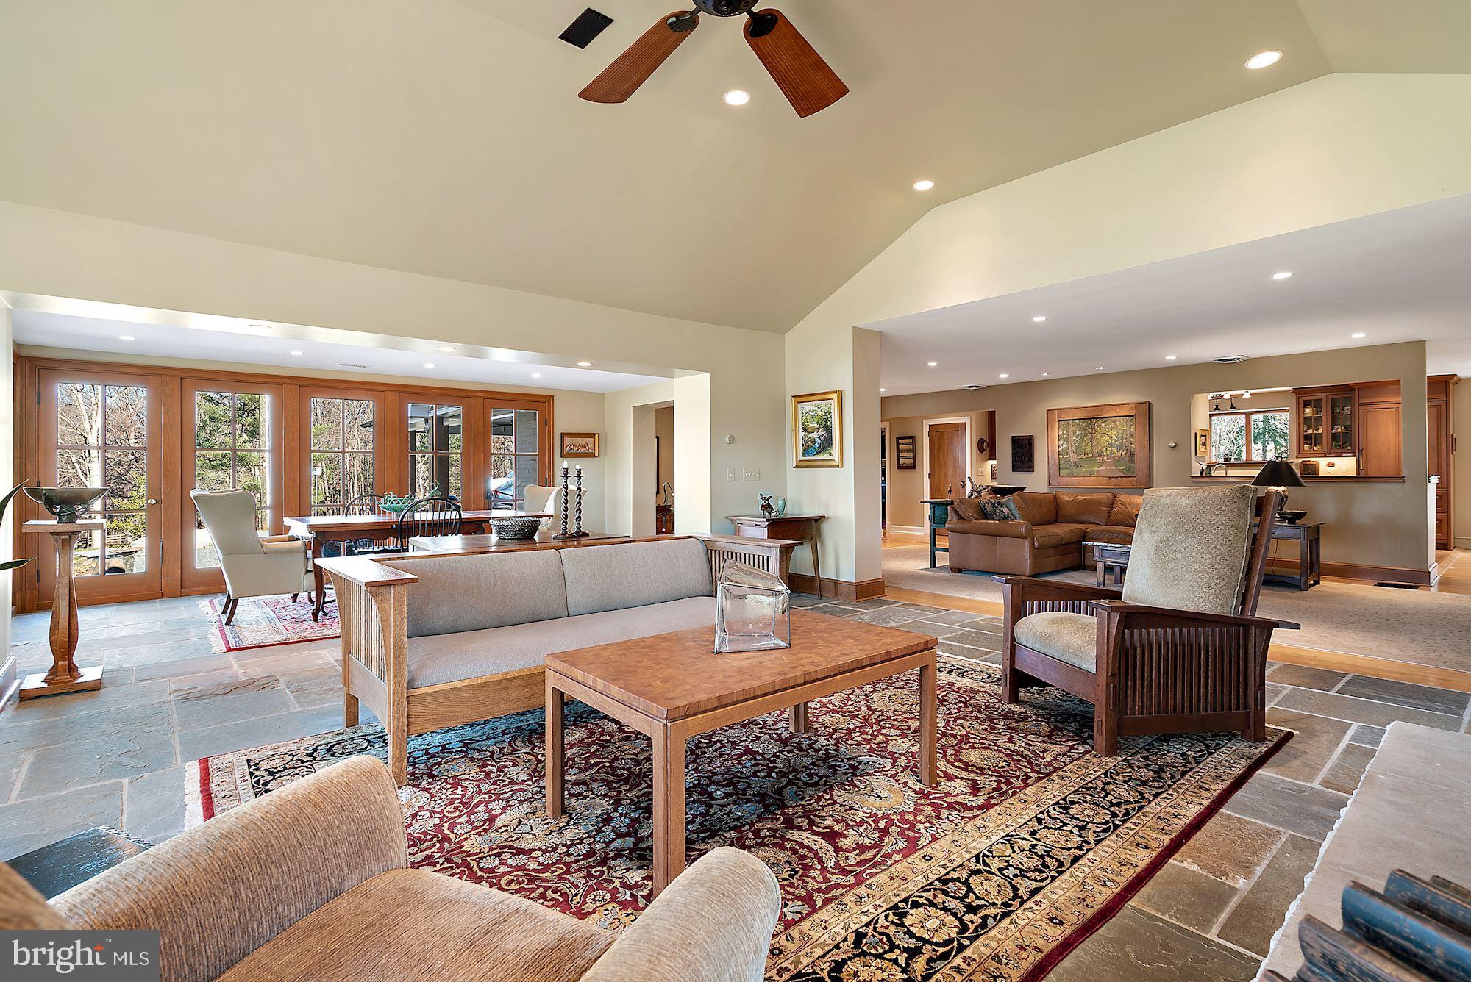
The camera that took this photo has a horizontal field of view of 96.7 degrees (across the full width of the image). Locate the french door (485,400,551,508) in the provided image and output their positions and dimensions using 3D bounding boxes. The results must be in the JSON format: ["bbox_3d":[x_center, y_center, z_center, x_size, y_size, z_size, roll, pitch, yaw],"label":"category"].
[{"bbox_3d":[-2.720,-0.110,8.160,0.800,2.040,0.050,-1,2,-37],"label":"french door"}]

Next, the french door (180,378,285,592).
[{"bbox_3d":[-4.942,-0.061,6.456,0.800,2.040,0.050,-1,2,-37],"label":"french door"}]

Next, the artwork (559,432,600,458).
[{"bbox_3d":[-2.030,-0.599,8.608,0.530,0.320,0.040,-1,1,-39],"label":"artwork"}]

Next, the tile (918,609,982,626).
[{"bbox_3d":[1.686,0.999,5.071,0.460,0.025,0.310,-1,1,-39],"label":"tile"}]

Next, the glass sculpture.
[{"bbox_3d":[0.040,0.394,2.238,0.255,0.265,0.160,-1,1,-17],"label":"glass sculpture"}]

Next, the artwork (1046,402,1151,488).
[{"bbox_3d":[4.941,-0.604,8.988,0.050,1.115,1.320,-1,2,-37],"label":"artwork"}]

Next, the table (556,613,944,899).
[{"bbox_3d":[0.051,0.807,2.284,1.174,0.538,0.721,-1,2,-40],"label":"table"}]

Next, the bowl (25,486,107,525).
[{"bbox_3d":[-3.519,0.074,3.445,0.310,0.175,0.310,-1,1,-39],"label":"bowl"}]

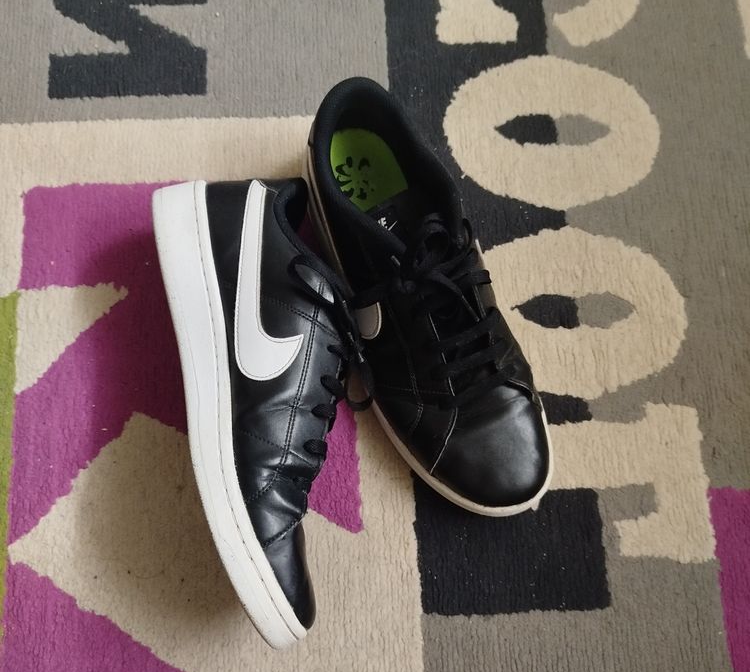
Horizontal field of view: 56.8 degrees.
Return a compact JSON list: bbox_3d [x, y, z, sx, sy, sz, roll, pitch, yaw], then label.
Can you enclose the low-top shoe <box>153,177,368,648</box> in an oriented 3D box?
[{"bbox_3d":[-0.058,0.030,0.426,0.108,0.108,0.294,-14,77,-8],"label":"low-top shoe"}]

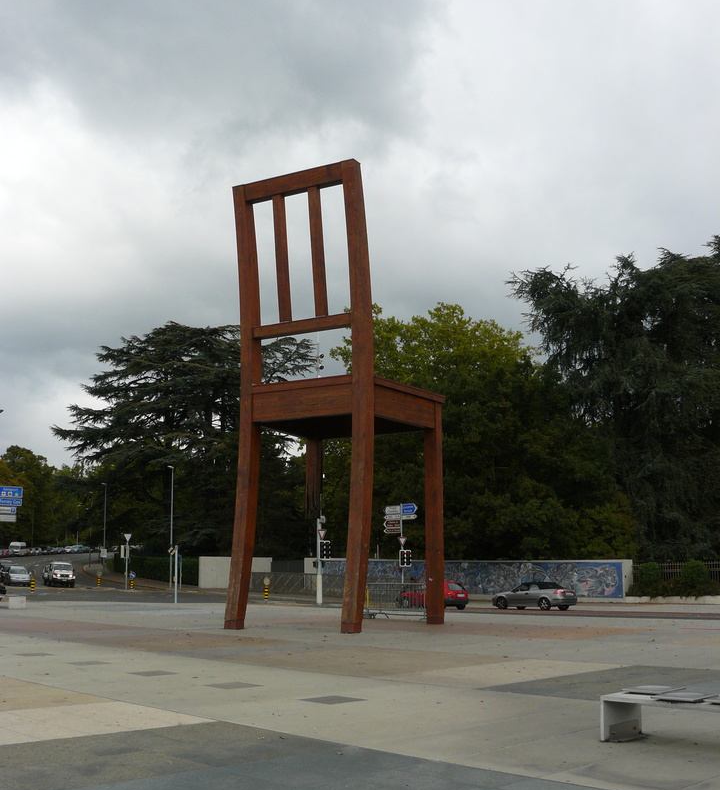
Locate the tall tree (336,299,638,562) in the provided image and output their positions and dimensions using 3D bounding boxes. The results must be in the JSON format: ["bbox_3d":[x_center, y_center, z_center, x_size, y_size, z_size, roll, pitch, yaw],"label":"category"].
[{"bbox_3d":[7.827,4.489,77.000,23.500,21.500,20.000,0,-9,0],"label":"tall tree"}]

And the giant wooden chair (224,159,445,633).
[{"bbox_3d":[-0.598,0.268,28.013,3.990,12.000,5.100,-6,-10,30],"label":"giant wooden chair"}]

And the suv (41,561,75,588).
[{"bbox_3d":[-23.506,14.053,78.000,1.780,1.950,4.900,4,-10,-27],"label":"suv"}]

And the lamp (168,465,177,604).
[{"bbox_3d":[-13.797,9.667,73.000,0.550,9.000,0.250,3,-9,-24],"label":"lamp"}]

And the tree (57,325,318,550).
[{"bbox_3d":[-14.164,5.844,92.000,24.500,24.000,23.000,0,-9,0],"label":"tree"}]

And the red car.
[{"bbox_3d":[3.902,10.827,54.000,1.680,1.420,3.800,8,-12,-43],"label":"red car"}]

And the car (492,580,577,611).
[{"bbox_3d":[9.276,10.707,53.300,1.770,1.430,4.620,8,-12,-43],"label":"car"}]

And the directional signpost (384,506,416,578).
[{"bbox_3d":[2.278,8.848,56.000,1.800,5.500,0.300,1,-9,-8],"label":"directional signpost"}]

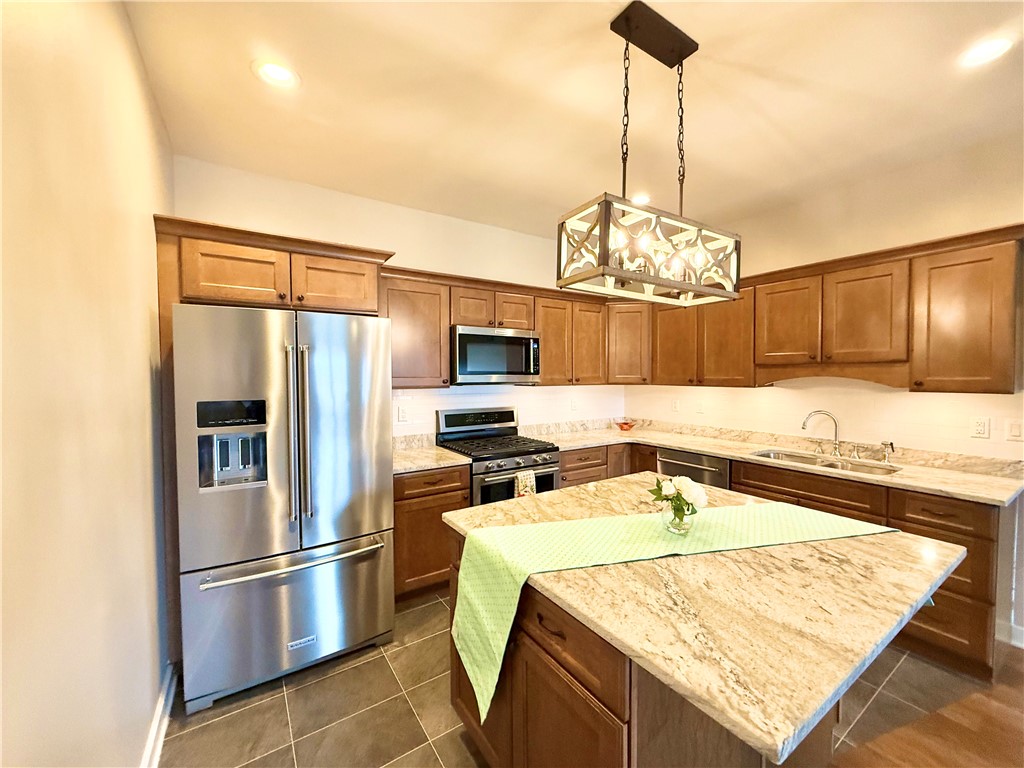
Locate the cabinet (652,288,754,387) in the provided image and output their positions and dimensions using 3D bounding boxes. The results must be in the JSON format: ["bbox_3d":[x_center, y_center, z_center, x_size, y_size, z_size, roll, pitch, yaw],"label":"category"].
[{"bbox_3d":[1.721,-0.368,3.617,0.322,0.762,0.929,-1,2,-33],"label":"cabinet"}]

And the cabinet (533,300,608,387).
[{"bbox_3d":[0.460,-0.365,3.833,0.853,0.759,0.316,-1,2,-34],"label":"cabinet"}]

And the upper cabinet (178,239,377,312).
[{"bbox_3d":[-1.332,-0.551,2.431,0.908,0.289,0.620,-1,2,-34],"label":"upper cabinet"}]

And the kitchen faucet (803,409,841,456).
[{"bbox_3d":[2.123,0.339,2.840,0.262,0.318,0.060,0,2,3],"label":"kitchen faucet"}]

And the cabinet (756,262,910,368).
[{"bbox_3d":[2.200,-0.427,2.835,0.338,0.601,0.852,-1,2,-34],"label":"cabinet"}]

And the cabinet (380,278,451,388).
[{"bbox_3d":[-0.770,-0.347,3.076,0.546,0.762,0.322,-1,2,-33],"label":"cabinet"}]

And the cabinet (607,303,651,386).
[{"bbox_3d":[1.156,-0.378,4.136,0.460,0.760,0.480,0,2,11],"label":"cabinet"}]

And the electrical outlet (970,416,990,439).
[{"bbox_3d":[2.718,0.253,2.403,0.010,0.116,0.074,-1,2,-33],"label":"electrical outlet"}]

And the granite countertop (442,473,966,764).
[{"bbox_3d":[0.616,0.567,1.572,1.323,0.036,1.310,-1,2,-34],"label":"granite countertop"}]

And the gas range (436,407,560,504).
[{"bbox_3d":[-0.115,0.813,3.206,0.753,1.175,0.710,-1,2,-34],"label":"gas range"}]

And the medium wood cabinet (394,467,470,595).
[{"bbox_3d":[-0.680,0.991,2.984,0.538,0.875,0.625,-1,2,-33],"label":"medium wood cabinet"}]

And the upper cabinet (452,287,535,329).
[{"bbox_3d":[-0.216,-0.584,3.378,0.768,0.289,0.316,-1,2,-34],"label":"upper cabinet"}]

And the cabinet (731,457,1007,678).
[{"bbox_3d":[2.194,0.990,2.661,0.625,0.875,1.275,-1,2,-33],"label":"cabinet"}]

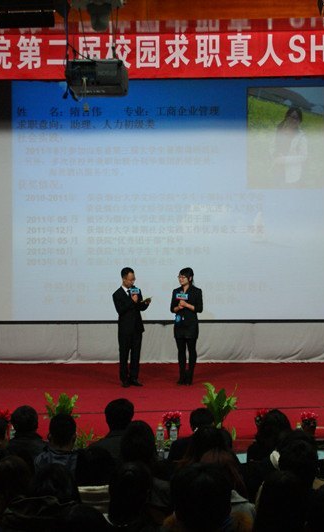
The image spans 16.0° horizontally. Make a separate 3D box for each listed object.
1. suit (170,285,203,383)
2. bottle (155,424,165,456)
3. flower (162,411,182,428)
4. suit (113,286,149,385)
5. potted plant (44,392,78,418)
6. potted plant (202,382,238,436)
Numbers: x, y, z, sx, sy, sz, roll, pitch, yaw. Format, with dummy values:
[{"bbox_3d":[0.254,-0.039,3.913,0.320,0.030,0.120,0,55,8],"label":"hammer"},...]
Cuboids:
[{"bbox_3d":[0.365,0.985,16.850,0.440,1.430,0.290,0,1,22],"label":"suit"},{"bbox_3d":[-0.020,1.404,9.400,0.066,0.240,0.066,0,1,0],"label":"bottle"},{"bbox_3d":[0.115,1.743,12.817,0.210,0.280,0.200,0,2,0],"label":"flower"},{"bbox_3d":[-0.474,1.018,16.812,0.480,1.440,0.360,-2,3,-38],"label":"suit"},{"bbox_3d":[-1.122,1.663,12.863,0.380,0.510,0.360,0,2,0],"label":"potted plant"},{"bbox_3d":[0.613,1.514,12.100,0.360,0.570,0.360,0,1,0],"label":"potted plant"}]

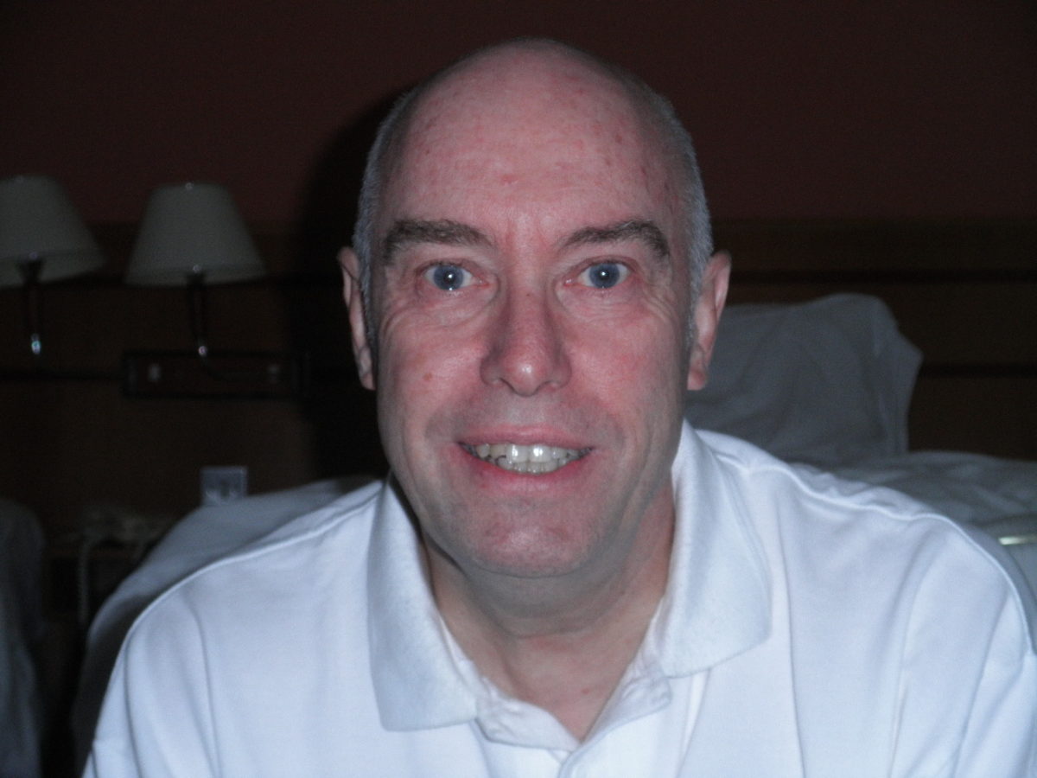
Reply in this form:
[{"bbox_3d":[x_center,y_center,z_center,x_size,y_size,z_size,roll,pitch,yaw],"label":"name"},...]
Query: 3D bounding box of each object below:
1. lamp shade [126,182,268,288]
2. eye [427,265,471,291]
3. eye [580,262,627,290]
[{"bbox_3d":[-0.518,-0.250,3.500,0.222,0.147,0.222,-2,-2,0],"label":"lamp shade"},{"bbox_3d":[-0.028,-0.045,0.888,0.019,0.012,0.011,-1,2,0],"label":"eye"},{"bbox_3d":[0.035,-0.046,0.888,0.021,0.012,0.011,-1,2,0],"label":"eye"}]

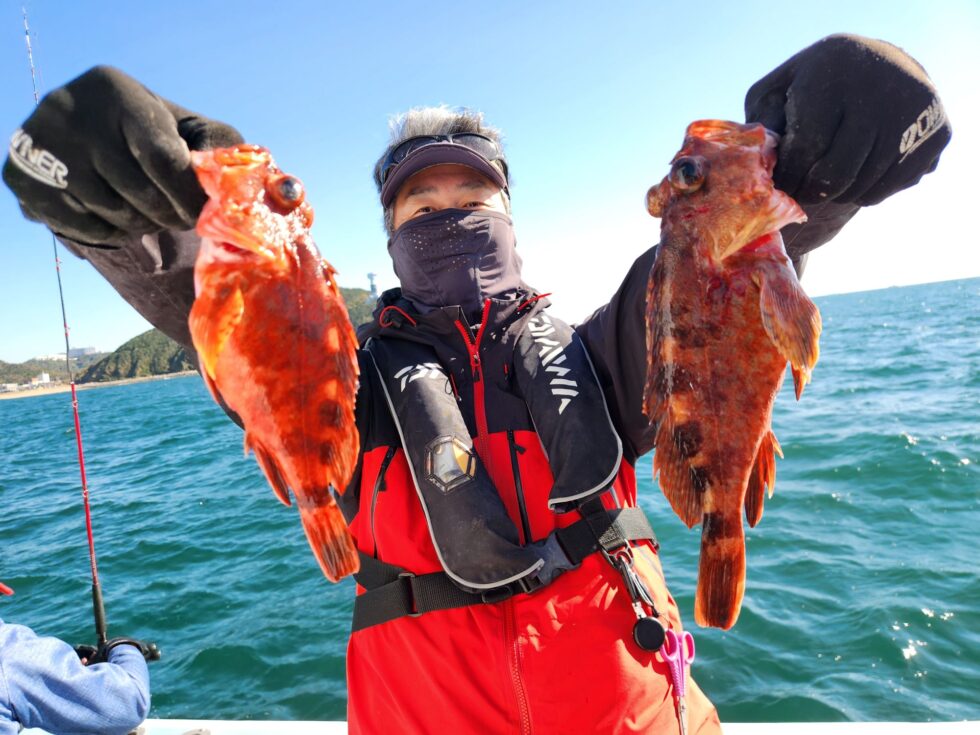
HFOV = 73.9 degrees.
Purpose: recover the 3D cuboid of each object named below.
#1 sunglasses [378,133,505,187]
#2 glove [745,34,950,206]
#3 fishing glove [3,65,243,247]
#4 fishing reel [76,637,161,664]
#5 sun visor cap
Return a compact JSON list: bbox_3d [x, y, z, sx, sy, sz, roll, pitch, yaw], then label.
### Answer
[{"bbox_3d":[-0.064,-0.287,0.930,0.160,0.050,0.150,-7,-9,-7],"label":"sunglasses"},{"bbox_3d":[0.255,-0.173,0.470,0.115,0.102,0.130,-7,-5,-14],"label":"glove"},{"bbox_3d":[-0.258,-0.146,0.460,0.130,0.104,0.130,-6,-5,14],"label":"fishing glove"},{"bbox_3d":[-0.715,0.549,1.250,0.145,0.075,0.100,-6,3,3],"label":"fishing reel"},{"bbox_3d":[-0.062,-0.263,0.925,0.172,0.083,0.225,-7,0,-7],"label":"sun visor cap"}]

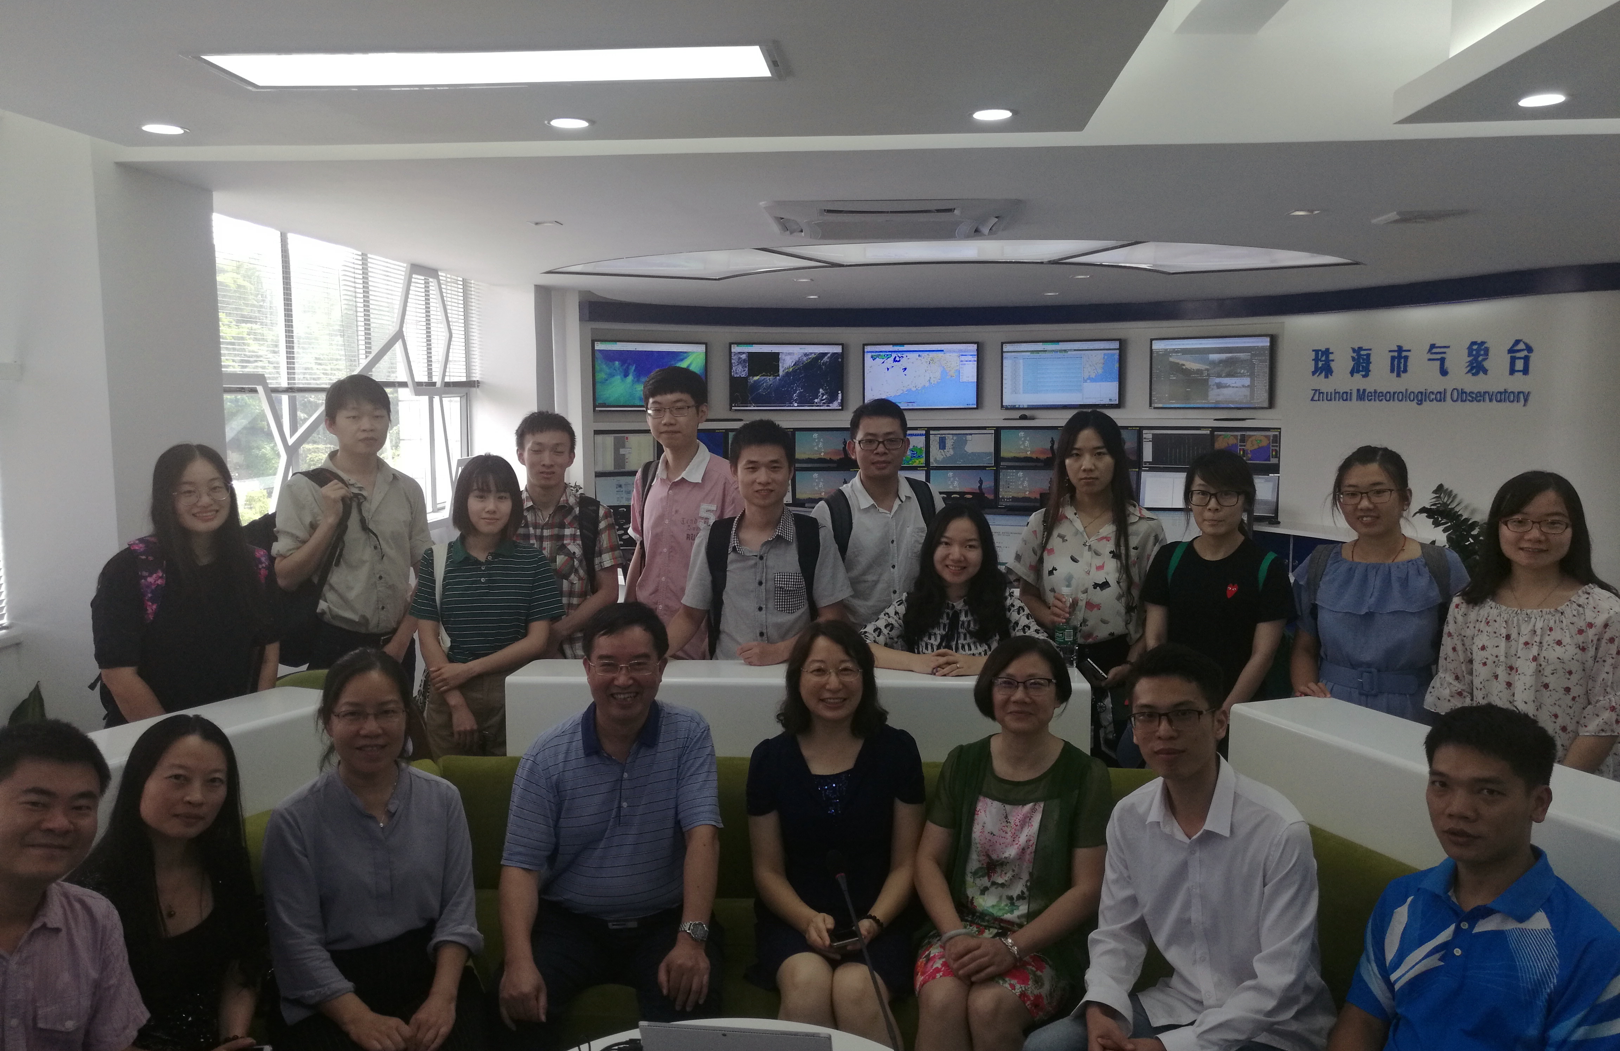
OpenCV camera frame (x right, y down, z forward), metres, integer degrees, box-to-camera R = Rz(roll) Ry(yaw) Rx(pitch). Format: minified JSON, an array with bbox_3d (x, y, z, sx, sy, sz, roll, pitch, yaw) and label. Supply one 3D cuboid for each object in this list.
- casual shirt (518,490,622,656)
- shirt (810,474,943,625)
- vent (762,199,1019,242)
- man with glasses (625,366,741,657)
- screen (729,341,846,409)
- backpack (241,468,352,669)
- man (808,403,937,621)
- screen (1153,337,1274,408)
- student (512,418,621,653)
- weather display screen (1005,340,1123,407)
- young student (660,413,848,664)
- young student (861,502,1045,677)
[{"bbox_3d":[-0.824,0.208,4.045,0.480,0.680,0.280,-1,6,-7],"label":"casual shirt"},{"bbox_3d":[0.244,0.162,4.165,0.480,0.679,0.290,0,6,2],"label":"shirt"},{"bbox_3d":[0.334,-1.223,5.132,0.950,0.070,0.970,0,6,5],"label":"vent"},{"bbox_3d":[-0.385,0.409,3.990,0.460,1.816,0.280,2,6,19],"label":"man with glasses"},{"bbox_3d":[-0.200,-1.253,10.689,0.970,0.560,0.070,-1,6,-10],"label":"screen"},{"bbox_3d":[-1.637,0.141,4.062,0.340,0.645,0.320,-3,7,-22],"label":"backpack"},{"bbox_3d":[0.249,0.420,4.194,0.480,1.677,0.300,0,6,2],"label":"man"},{"bbox_3d":[3.195,-1.210,10.027,0.970,0.560,0.070,3,7,32],"label":"screen"},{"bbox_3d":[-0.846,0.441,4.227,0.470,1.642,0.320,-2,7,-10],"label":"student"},{"bbox_3d":[2.073,-1.233,10.392,0.970,0.560,0.070,2,6,21],"label":"weather display screen"},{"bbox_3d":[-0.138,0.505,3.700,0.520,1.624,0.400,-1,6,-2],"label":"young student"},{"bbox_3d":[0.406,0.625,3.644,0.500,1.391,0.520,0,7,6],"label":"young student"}]

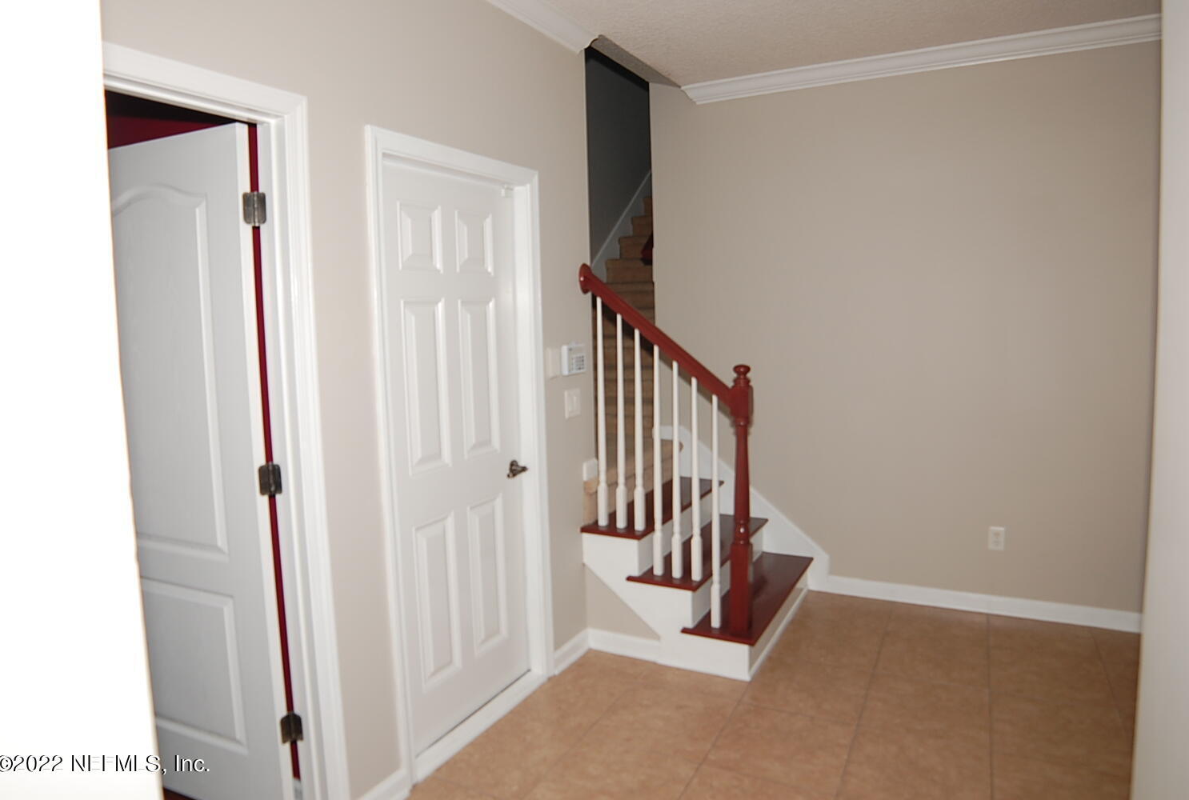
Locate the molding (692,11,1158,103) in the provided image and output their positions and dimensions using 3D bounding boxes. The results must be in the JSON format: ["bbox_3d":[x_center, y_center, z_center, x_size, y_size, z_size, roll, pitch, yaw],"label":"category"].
[{"bbox_3d":[1.443,-1.618,3.408,2.095,0.084,0.084,2,8,24],"label":"molding"}]

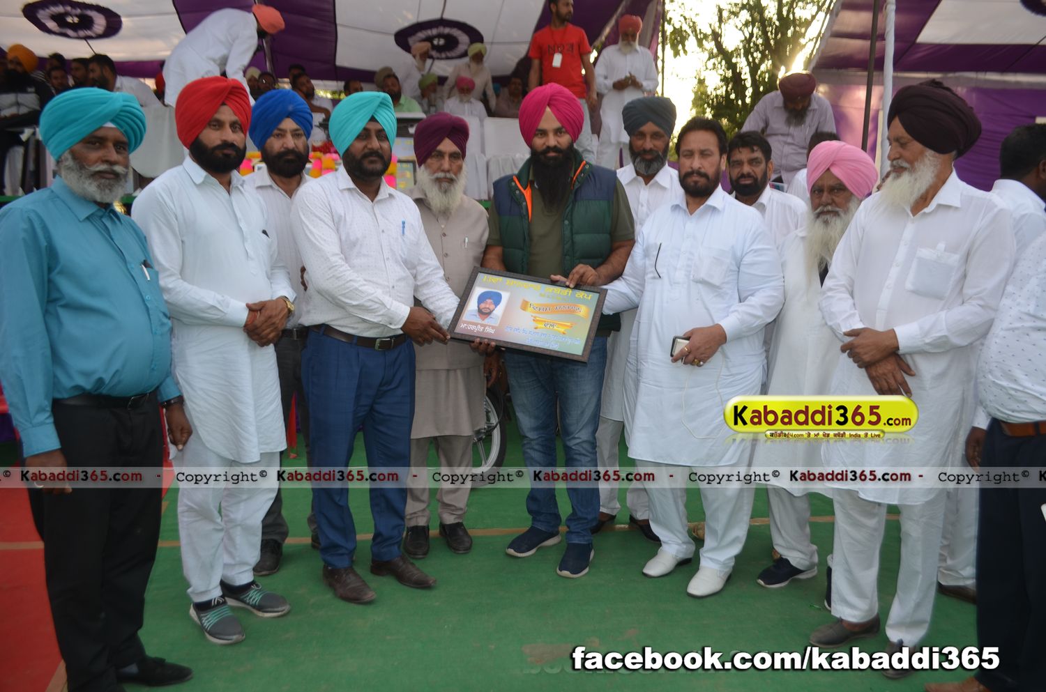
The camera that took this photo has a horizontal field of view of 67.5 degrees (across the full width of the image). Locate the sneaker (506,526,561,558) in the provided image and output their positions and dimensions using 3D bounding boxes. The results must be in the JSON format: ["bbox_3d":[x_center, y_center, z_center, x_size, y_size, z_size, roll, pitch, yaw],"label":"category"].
[{"bbox_3d":[0.054,0.800,3.325,0.280,0.100,0.100,-8,12,-43],"label":"sneaker"}]

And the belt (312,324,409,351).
[{"bbox_3d":[-0.589,-0.042,2.840,0.380,0.080,0.290,-6,13,-33],"label":"belt"}]

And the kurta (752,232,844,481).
[{"bbox_3d":[1.098,0.006,2.983,0.470,1.000,0.350,7,12,29],"label":"kurta"}]

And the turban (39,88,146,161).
[{"bbox_3d":[-1.099,-0.566,2.000,0.275,0.195,0.250,10,14,39],"label":"turban"}]

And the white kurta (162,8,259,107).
[{"bbox_3d":[-2.310,-2.090,5.800,0.660,0.850,0.500,2,9,7],"label":"white kurta"}]

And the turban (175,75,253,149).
[{"bbox_3d":[-0.983,-0.741,2.481,0.225,0.210,0.260,-7,7,-41],"label":"turban"}]

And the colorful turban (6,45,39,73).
[{"bbox_3d":[-4.284,-2.456,6.700,0.250,0.225,0.265,-1,11,-10],"label":"colorful turban"}]

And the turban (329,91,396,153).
[{"bbox_3d":[-0.578,-0.807,2.830,0.220,0.220,0.265,-4,10,-27],"label":"turban"}]

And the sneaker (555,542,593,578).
[{"bbox_3d":[0.220,0.832,3.153,0.105,0.110,0.285,5,10,24],"label":"sneaker"}]

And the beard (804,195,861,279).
[{"bbox_3d":[1.075,-0.378,2.720,0.190,0.290,0.150,9,14,37],"label":"beard"}]

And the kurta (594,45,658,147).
[{"bbox_3d":[1.004,-2.429,7.600,0.600,1.000,0.380,2,9,7],"label":"kurta"}]

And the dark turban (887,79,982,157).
[{"bbox_3d":[1.227,-0.676,2.330,0.275,0.210,0.235,-1,11,-12],"label":"dark turban"}]

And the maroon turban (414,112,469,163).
[{"bbox_3d":[-0.330,-0.847,3.180,0.210,0.210,0.255,-1,9,-13],"label":"maroon turban"}]

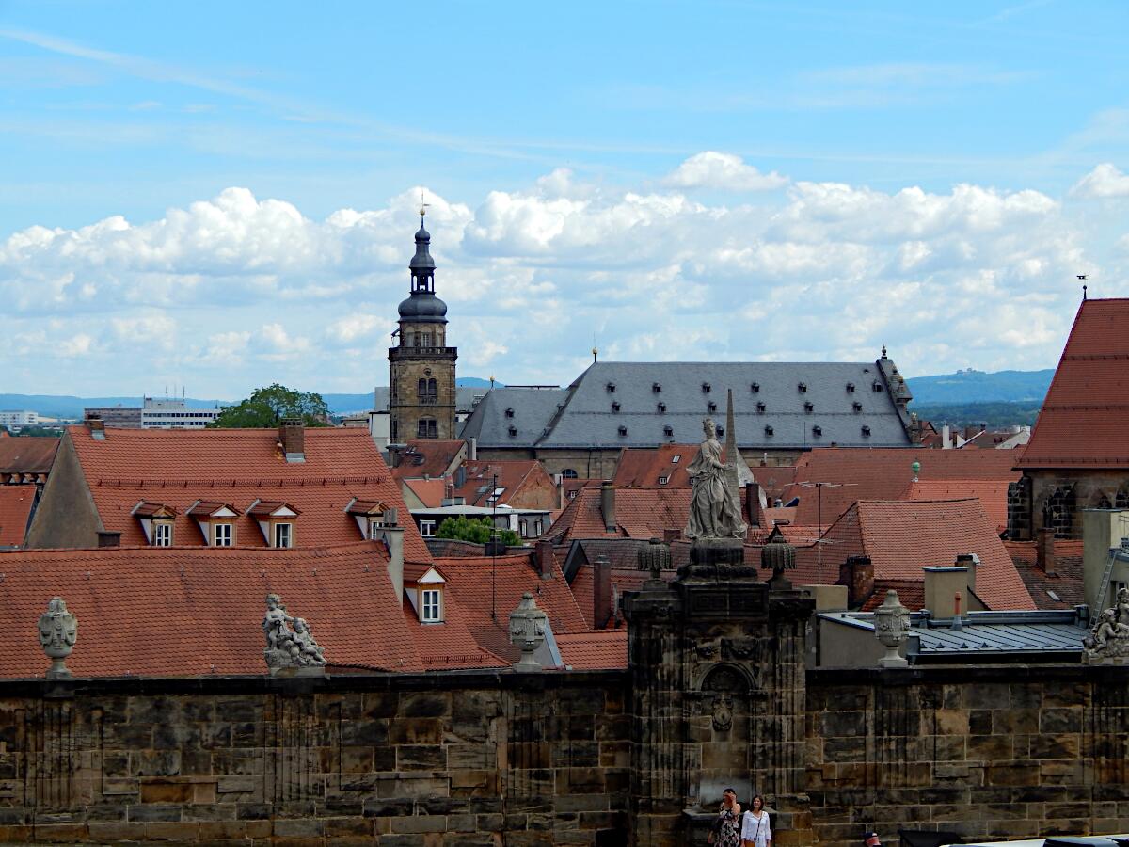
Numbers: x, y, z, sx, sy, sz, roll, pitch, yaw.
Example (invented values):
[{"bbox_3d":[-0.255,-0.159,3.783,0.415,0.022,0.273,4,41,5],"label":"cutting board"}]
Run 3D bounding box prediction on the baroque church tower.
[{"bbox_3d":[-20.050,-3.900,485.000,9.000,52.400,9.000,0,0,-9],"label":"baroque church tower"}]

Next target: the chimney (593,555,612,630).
[{"bbox_3d":[1.424,6.312,128.000,0.480,2.750,0.460,0,0,-36],"label":"chimney"}]

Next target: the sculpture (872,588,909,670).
[{"bbox_3d":[5.642,3.548,59.100,0.620,1.370,0.620,0,0,-9],"label":"sculpture"}]

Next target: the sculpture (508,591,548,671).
[{"bbox_3d":[-0.657,3.730,61.300,0.670,1.430,0.670,0,0,-7],"label":"sculpture"}]

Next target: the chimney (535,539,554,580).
[{"bbox_3d":[-0.783,5.297,132.500,0.520,1.500,0.480,0,0,-34],"label":"chimney"}]

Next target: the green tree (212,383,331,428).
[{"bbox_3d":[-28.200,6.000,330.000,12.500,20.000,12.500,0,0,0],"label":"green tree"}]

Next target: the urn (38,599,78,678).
[{"bbox_3d":[-8.418,3.572,56.900,0.660,1.390,0.660,0,0,-9],"label":"urn"}]

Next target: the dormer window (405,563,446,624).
[{"bbox_3d":[-5.430,6.398,128.300,1.450,2.250,2.000,0,0,-34],"label":"dormer window"}]

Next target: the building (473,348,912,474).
[{"bbox_3d":[15.000,7.300,497.000,69.000,34.000,22.000,0,0,-19],"label":"building"}]

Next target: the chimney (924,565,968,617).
[{"bbox_3d":[11.697,5.192,105.000,1.100,1.600,1.080,0,0,-10],"label":"chimney"}]

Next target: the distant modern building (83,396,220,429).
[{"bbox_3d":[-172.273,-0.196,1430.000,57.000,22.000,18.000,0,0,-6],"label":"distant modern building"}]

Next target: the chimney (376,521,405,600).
[{"bbox_3d":[-5.251,4.198,103.600,0.550,2.550,0.780,0,0,-36],"label":"chimney"}]

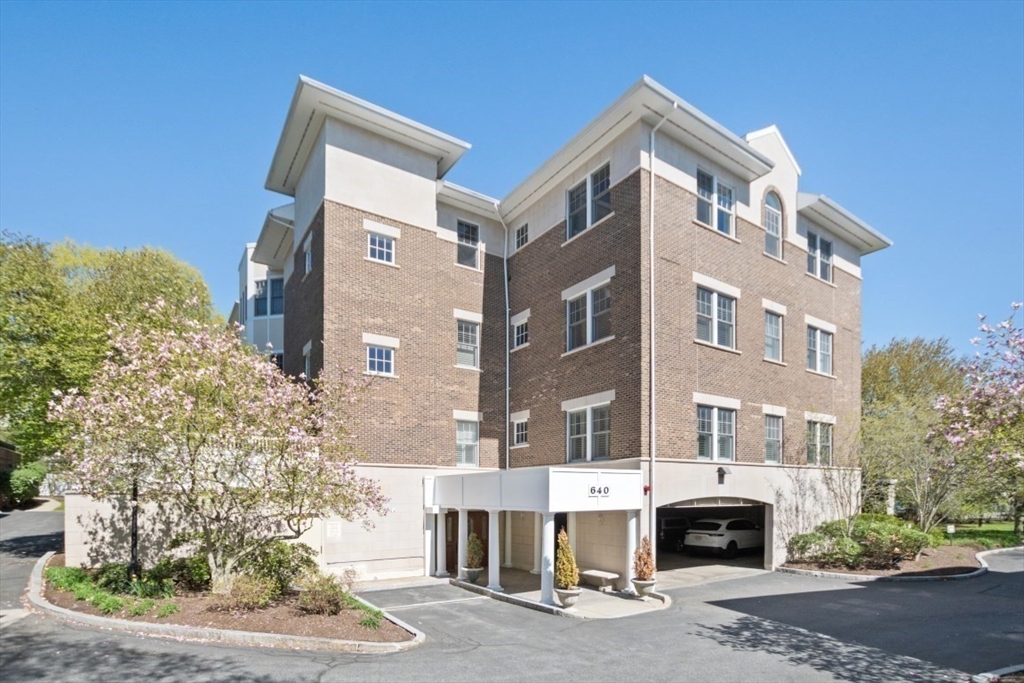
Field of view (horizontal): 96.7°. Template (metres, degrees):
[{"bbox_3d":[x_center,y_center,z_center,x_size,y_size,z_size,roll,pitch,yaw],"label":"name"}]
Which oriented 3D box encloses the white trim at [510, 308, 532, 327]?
[{"bbox_3d":[0.322,-0.905,17.163,0.120,0.302,1.141,7,-11,-36],"label":"white trim"}]

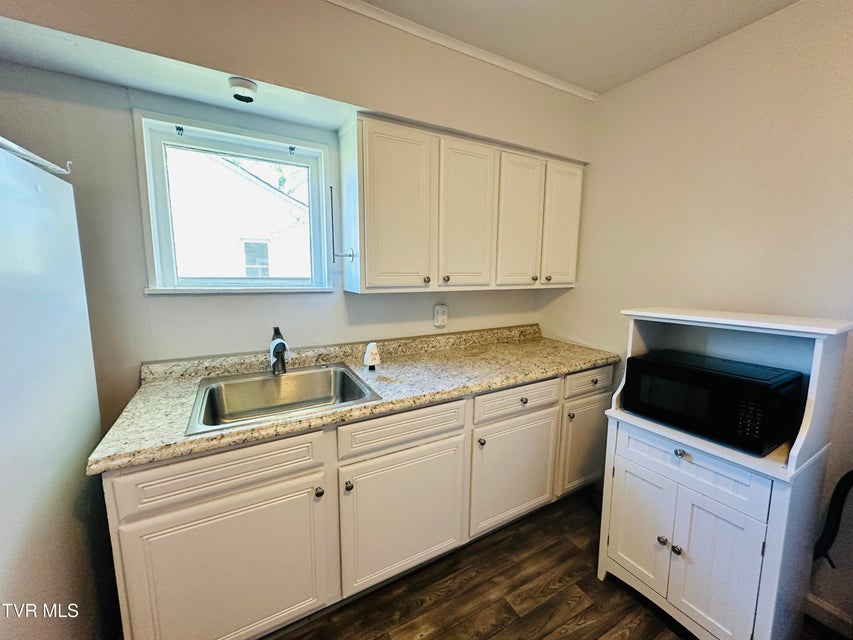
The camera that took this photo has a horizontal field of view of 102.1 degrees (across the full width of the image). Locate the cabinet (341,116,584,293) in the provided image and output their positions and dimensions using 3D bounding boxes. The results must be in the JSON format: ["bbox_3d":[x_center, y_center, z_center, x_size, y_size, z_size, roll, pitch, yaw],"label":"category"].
[{"bbox_3d":[0.292,-0.582,2.051,1.519,0.794,0.296,-4,10,-29],"label":"cabinet"}]

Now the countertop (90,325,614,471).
[{"bbox_3d":[-0.037,0.221,1.778,2.368,0.140,0.670,-4,10,-29],"label":"countertop"}]

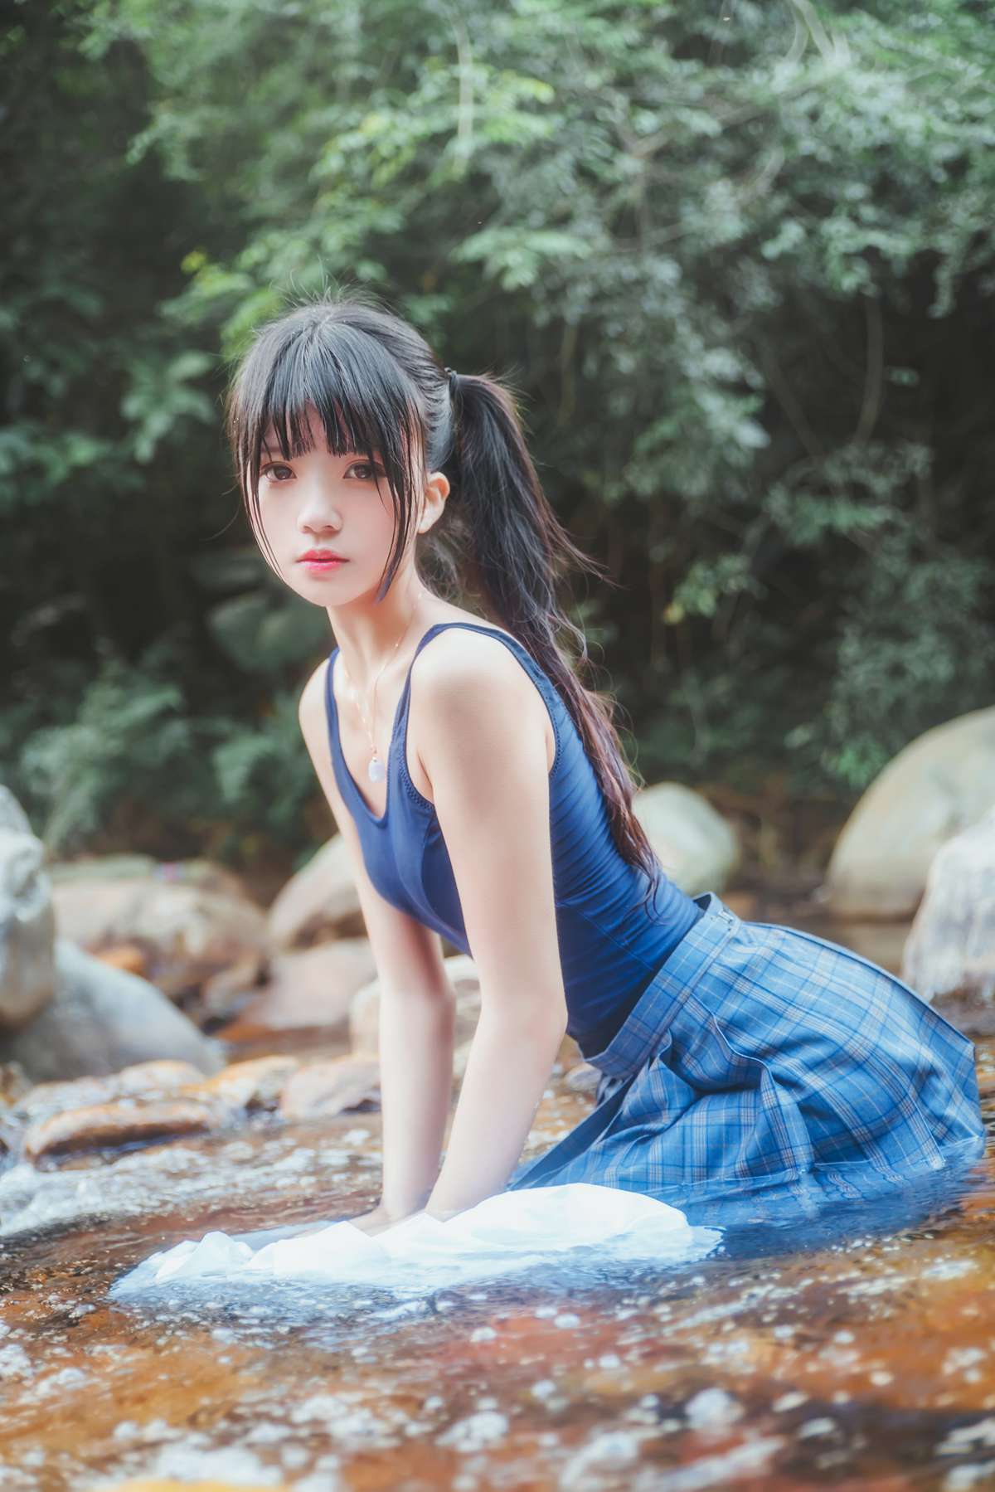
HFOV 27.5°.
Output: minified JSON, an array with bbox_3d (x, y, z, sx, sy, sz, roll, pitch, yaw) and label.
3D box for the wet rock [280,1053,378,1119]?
[{"bbox_3d":[-0.158,0.350,2.080,0.135,0.065,0.105,0,3,0],"label":"wet rock"}]

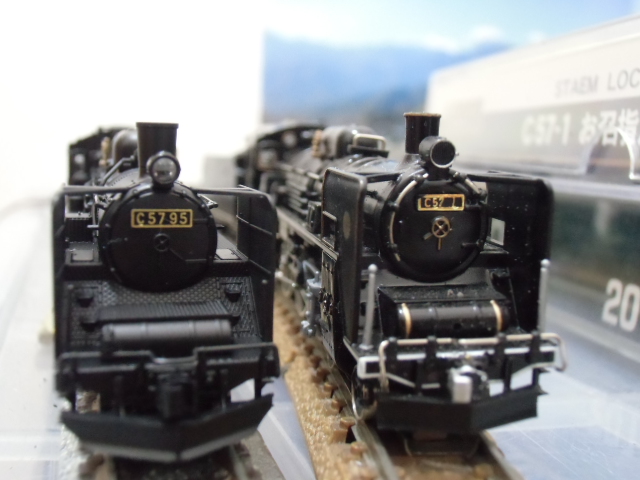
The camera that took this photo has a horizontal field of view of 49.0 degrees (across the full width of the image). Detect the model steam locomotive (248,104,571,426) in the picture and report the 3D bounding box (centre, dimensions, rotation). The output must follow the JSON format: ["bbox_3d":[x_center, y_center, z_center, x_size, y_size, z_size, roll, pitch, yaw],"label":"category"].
[{"bbox_3d":[-0.002,-0.006,0.118,0.019,0.028,0.139,0,9,-11],"label":"model steam locomotive"}]

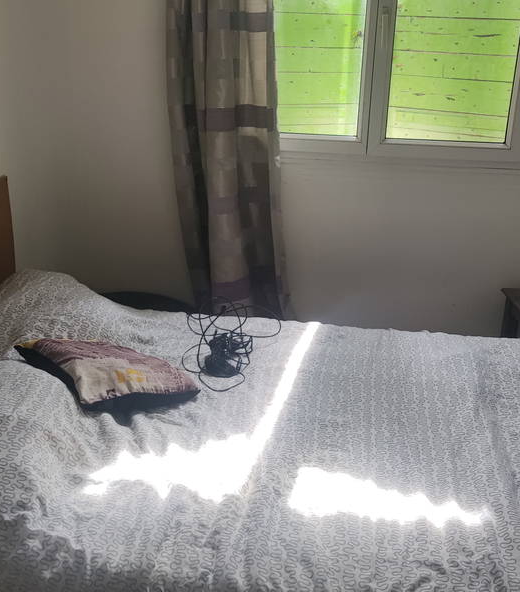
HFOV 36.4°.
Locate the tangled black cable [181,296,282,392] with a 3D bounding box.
[{"bbox_3d":[-0.088,0.141,2.426,0.285,0.140,0.400,2,20,1],"label":"tangled black cable"}]

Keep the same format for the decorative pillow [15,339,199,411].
[{"bbox_3d":[-0.433,0.205,2.237,0.370,0.125,0.375,-5,21,-42],"label":"decorative pillow"}]

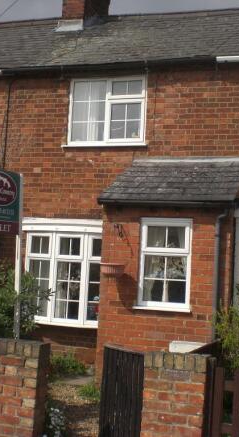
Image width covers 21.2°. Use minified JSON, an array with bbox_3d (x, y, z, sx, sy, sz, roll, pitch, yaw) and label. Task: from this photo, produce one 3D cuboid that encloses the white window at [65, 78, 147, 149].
[{"bbox_3d":[-0.185,-1.532,9.223,1.210,1.010,0.120,1,-5,18],"label":"white window"}]

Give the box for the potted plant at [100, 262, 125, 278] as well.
[{"bbox_3d":[-0.084,0.594,7.352,0.260,0.160,0.180,1,-5,18],"label":"potted plant"}]

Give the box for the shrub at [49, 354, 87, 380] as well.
[{"bbox_3d":[-0.686,1.878,8.224,0.480,0.290,0.400,1,-5,18],"label":"shrub"}]

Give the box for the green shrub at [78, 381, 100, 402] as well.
[{"bbox_3d":[-0.297,1.865,6.996,0.286,0.210,0.260,1,-4,17],"label":"green shrub"}]

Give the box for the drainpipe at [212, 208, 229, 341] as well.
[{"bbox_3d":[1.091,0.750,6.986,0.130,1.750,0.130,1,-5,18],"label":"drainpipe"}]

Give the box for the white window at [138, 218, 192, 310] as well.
[{"bbox_3d":[0.524,0.521,7.391,0.632,1.047,0.120,1,-4,17],"label":"white window"}]

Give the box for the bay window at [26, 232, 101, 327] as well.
[{"bbox_3d":[-0.710,0.876,9.255,1.320,1.322,0.330,1,-4,17],"label":"bay window"}]

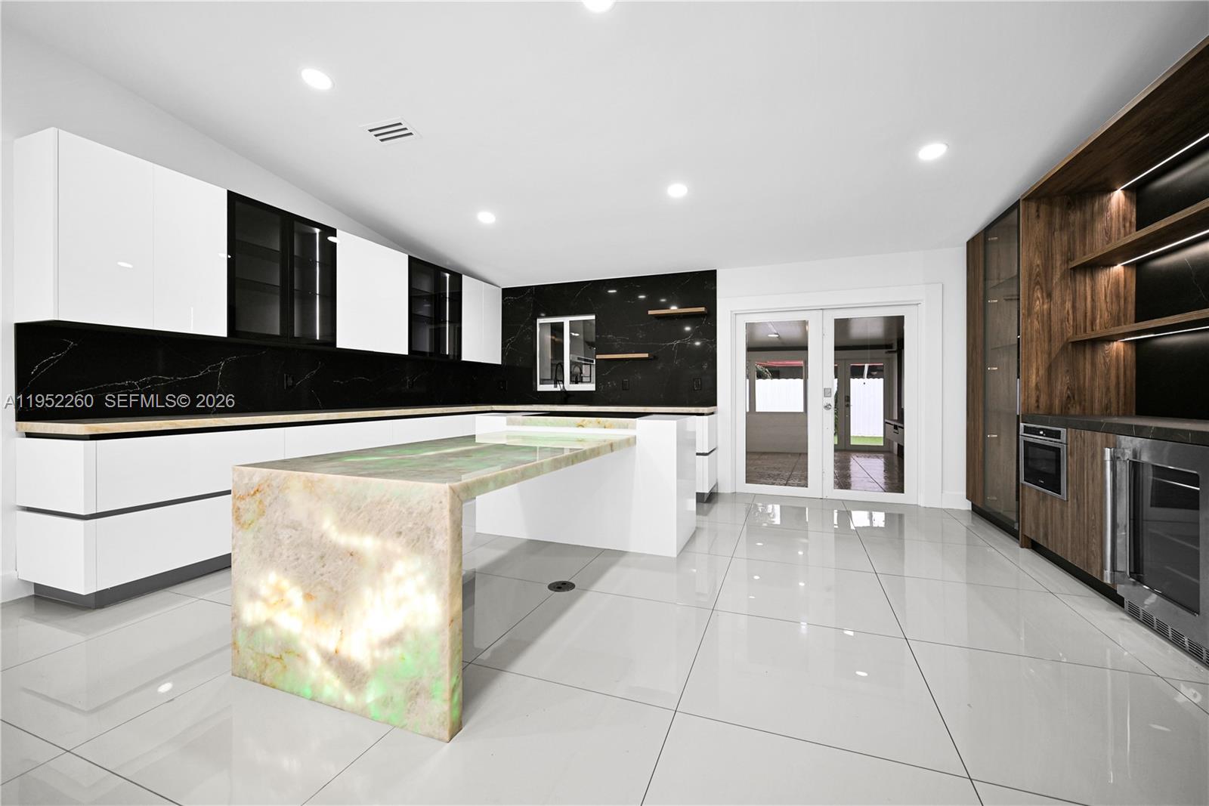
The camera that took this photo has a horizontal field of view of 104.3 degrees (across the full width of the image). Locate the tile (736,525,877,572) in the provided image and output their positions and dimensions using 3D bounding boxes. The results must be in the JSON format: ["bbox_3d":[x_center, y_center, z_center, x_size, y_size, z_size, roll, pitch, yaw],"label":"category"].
[{"bbox_3d":[1.354,1.004,3.316,0.818,0.010,0.818,0,1,21],"label":"tile"}]

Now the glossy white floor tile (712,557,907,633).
[{"bbox_3d":[1.137,1.083,2.703,0.873,0.012,0.844,1,1,21],"label":"glossy white floor tile"}]

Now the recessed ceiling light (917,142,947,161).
[{"bbox_3d":[1.816,-1.396,2.603,0.155,0.020,0.155,0,1,21],"label":"recessed ceiling light"}]

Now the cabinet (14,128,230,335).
[{"bbox_3d":[-2.758,-0.900,2.754,0.385,0.954,0.773,0,1,21],"label":"cabinet"}]

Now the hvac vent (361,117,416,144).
[{"bbox_3d":[-1.510,-1.911,3.314,0.342,0.018,0.205,1,9,21],"label":"hvac vent"}]

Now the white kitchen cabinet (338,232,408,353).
[{"bbox_3d":[-2.194,-0.916,4.206,0.385,0.954,0.765,0,1,21],"label":"white kitchen cabinet"}]

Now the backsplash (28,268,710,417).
[{"bbox_3d":[-0.978,-0.719,3.995,3.209,1.590,4.286,1,1,21],"label":"backsplash"}]

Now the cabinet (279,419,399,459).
[{"bbox_3d":[-2.398,0.554,3.934,0.627,0.804,0.969,1,1,21],"label":"cabinet"}]

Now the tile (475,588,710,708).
[{"bbox_3d":[0.008,1.094,2.220,0.864,0.012,0.840,1,1,21],"label":"tile"}]

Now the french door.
[{"bbox_3d":[2.328,0.017,5.042,1.756,2.009,0.057,0,1,20],"label":"french door"}]

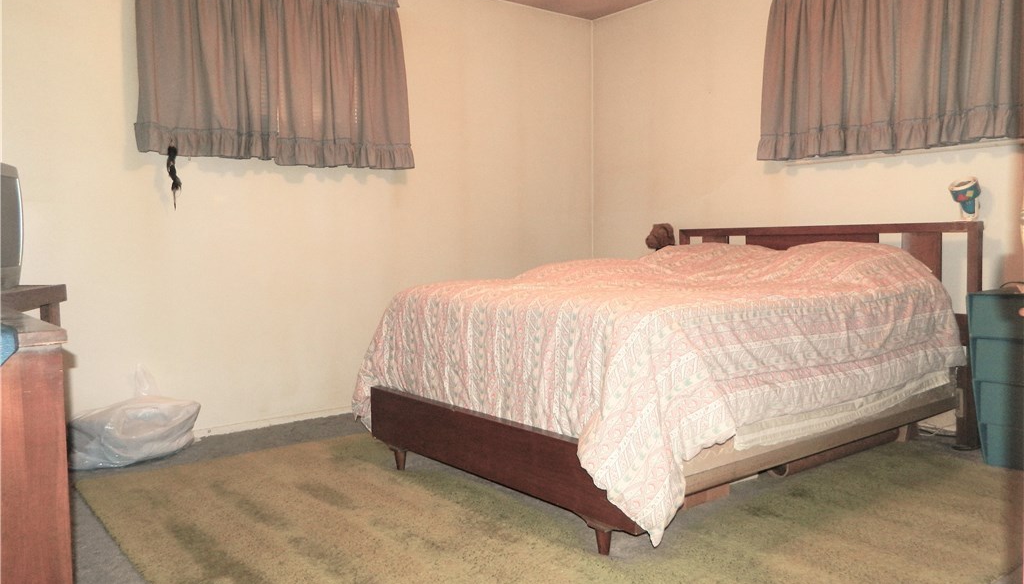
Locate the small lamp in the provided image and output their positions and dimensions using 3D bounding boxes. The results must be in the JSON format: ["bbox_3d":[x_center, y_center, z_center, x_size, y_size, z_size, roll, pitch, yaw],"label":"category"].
[{"bbox_3d":[1.963,-0.404,3.200,0.145,0.195,0.120,-4,5,-39],"label":"small lamp"}]

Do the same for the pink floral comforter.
[{"bbox_3d":[0.593,0.186,3.224,2.030,0.780,1.840,-4,5,-39],"label":"pink floral comforter"}]

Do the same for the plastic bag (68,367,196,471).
[{"bbox_3d":[-1.673,0.556,3.276,0.600,0.360,0.290,-4,5,-39],"label":"plastic bag"}]

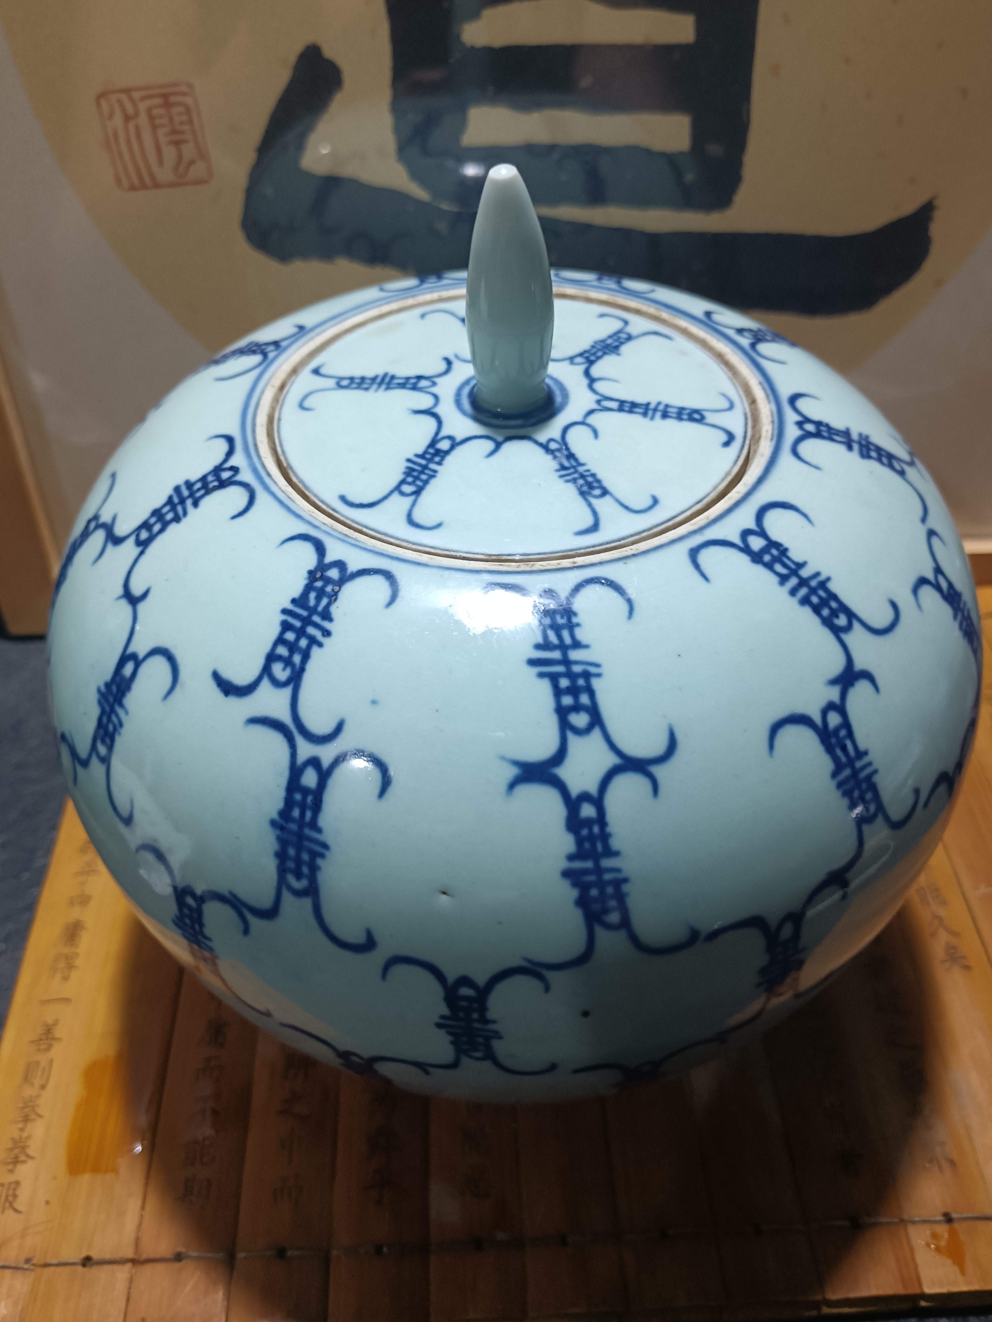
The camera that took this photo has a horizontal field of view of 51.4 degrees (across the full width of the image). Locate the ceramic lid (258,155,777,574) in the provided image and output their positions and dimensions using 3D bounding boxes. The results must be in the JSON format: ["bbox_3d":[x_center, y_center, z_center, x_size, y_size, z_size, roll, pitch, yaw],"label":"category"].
[{"bbox_3d":[0.003,-0.076,0.222,0.116,0.058,0.116,0,46,0],"label":"ceramic lid"}]

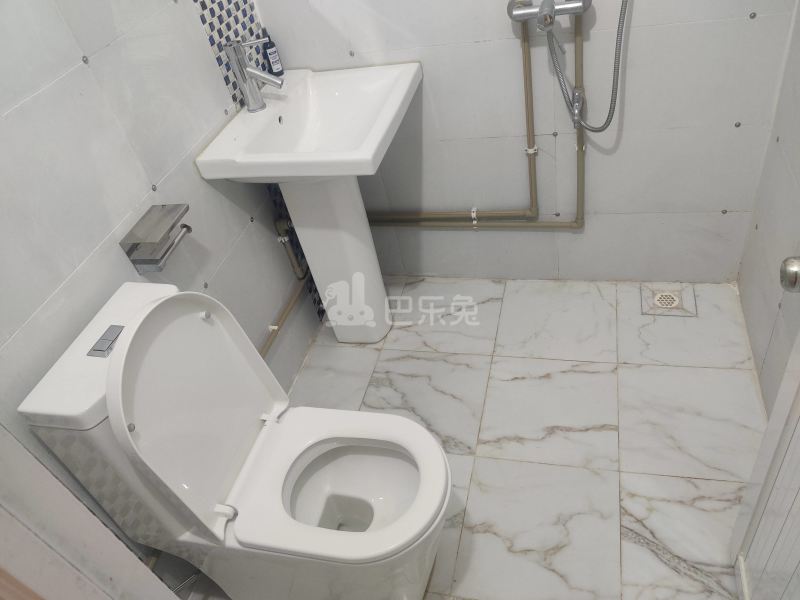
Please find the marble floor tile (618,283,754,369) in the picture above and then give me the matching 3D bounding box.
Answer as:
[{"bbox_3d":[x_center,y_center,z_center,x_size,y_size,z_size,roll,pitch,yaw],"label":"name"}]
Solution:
[{"bbox_3d":[0.929,0.077,2.076,0.387,0.010,0.394,2,43,17],"label":"marble floor tile"}]

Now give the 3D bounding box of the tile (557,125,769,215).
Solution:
[{"bbox_3d":[0.796,-0.398,1.951,0.594,0.300,0.010,2,43,17],"label":"tile"}]

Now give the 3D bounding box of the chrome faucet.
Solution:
[{"bbox_3d":[-0.398,-0.625,1.748,0.145,0.186,0.052,2,43,17],"label":"chrome faucet"}]

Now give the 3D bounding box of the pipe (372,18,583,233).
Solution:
[{"bbox_3d":[0.173,-0.508,2.012,0.830,0.707,0.042,2,43,17],"label":"pipe"}]

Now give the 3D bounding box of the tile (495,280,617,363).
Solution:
[{"bbox_3d":[0.553,0.066,2.192,0.400,0.010,0.394,2,43,17],"label":"tile"}]

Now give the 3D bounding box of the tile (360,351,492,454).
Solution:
[{"bbox_3d":[0.079,0.323,2.032,0.399,0.010,0.399,2,43,17],"label":"tile"}]

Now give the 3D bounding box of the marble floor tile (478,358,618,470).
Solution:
[{"bbox_3d":[0.461,0.334,1.914,0.400,0.010,0.399,2,43,17],"label":"marble floor tile"}]

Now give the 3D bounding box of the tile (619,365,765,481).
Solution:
[{"bbox_3d":[0.837,0.344,1.799,0.387,0.010,0.399,2,43,17],"label":"tile"}]

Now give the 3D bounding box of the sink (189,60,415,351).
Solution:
[{"bbox_3d":[-0.152,-0.220,2.038,0.485,0.880,0.540,3,45,19],"label":"sink"}]

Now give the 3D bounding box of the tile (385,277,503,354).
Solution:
[{"bbox_3d":[0.174,0.054,2.317,0.400,0.010,0.387,2,44,17],"label":"tile"}]

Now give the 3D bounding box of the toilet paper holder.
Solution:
[{"bbox_3d":[-0.542,-0.139,1.441,0.102,0.100,0.153,2,43,17],"label":"toilet paper holder"}]

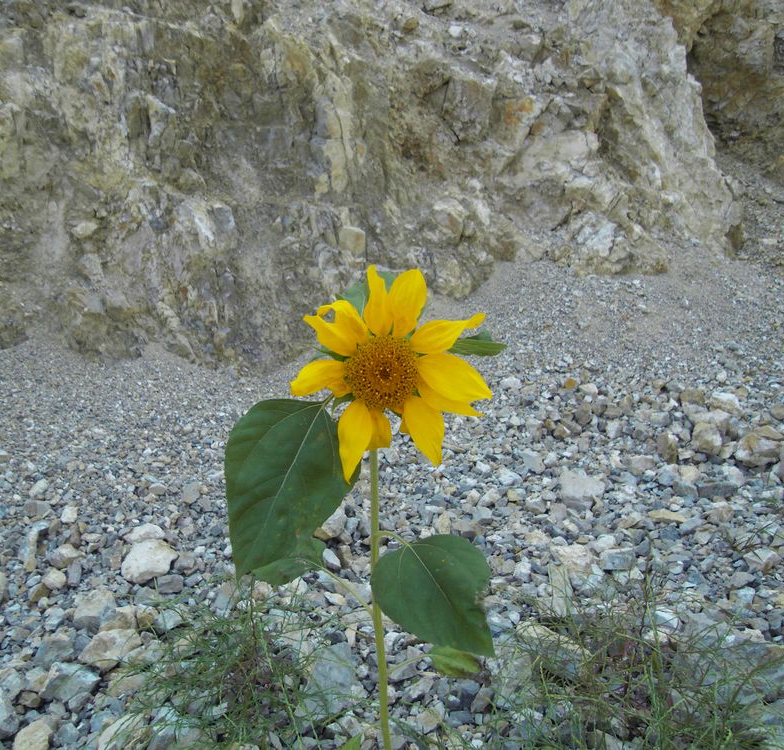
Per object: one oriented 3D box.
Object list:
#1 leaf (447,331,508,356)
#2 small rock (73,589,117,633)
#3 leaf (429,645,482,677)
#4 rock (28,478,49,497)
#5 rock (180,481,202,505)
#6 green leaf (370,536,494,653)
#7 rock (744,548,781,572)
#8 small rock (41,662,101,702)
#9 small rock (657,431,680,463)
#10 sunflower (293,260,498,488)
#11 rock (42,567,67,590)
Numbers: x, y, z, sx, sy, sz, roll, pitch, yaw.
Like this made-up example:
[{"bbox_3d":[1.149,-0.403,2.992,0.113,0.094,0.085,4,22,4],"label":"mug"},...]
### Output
[{"bbox_3d":[0.075,-0.029,0.640,0.061,0.024,0.040,0,8,0],"label":"leaf"},{"bbox_3d":[-0.536,0.425,1.250,0.079,0.072,0.067,0,8,0],"label":"small rock"},{"bbox_3d":[0.054,0.241,0.585,0.046,0.027,0.035,0,8,0],"label":"leaf"},{"bbox_3d":[-1.236,0.397,2.425,0.070,0.056,0.056,-3,7,-27],"label":"rock"},{"bbox_3d":[-0.682,0.400,2.357,0.071,0.068,0.058,-2,6,-16],"label":"rock"},{"bbox_3d":[0.034,0.181,0.570,0.100,0.100,0.050,0,8,0],"label":"green leaf"},{"bbox_3d":[0.942,0.471,1.762,0.091,0.048,0.071,3,7,29],"label":"rock"},{"bbox_3d":[-0.554,0.530,1.195,0.103,0.053,0.072,-3,7,-26],"label":"small rock"},{"bbox_3d":[0.914,0.237,2.300,0.073,0.102,0.080,0,8,0],"label":"small rock"},{"bbox_3d":[0.000,-0.001,0.600,0.175,0.189,0.070,0,0,0],"label":"sunflower"},{"bbox_3d":[-0.681,0.413,1.400,0.049,0.039,0.041,0,8,0],"label":"rock"}]

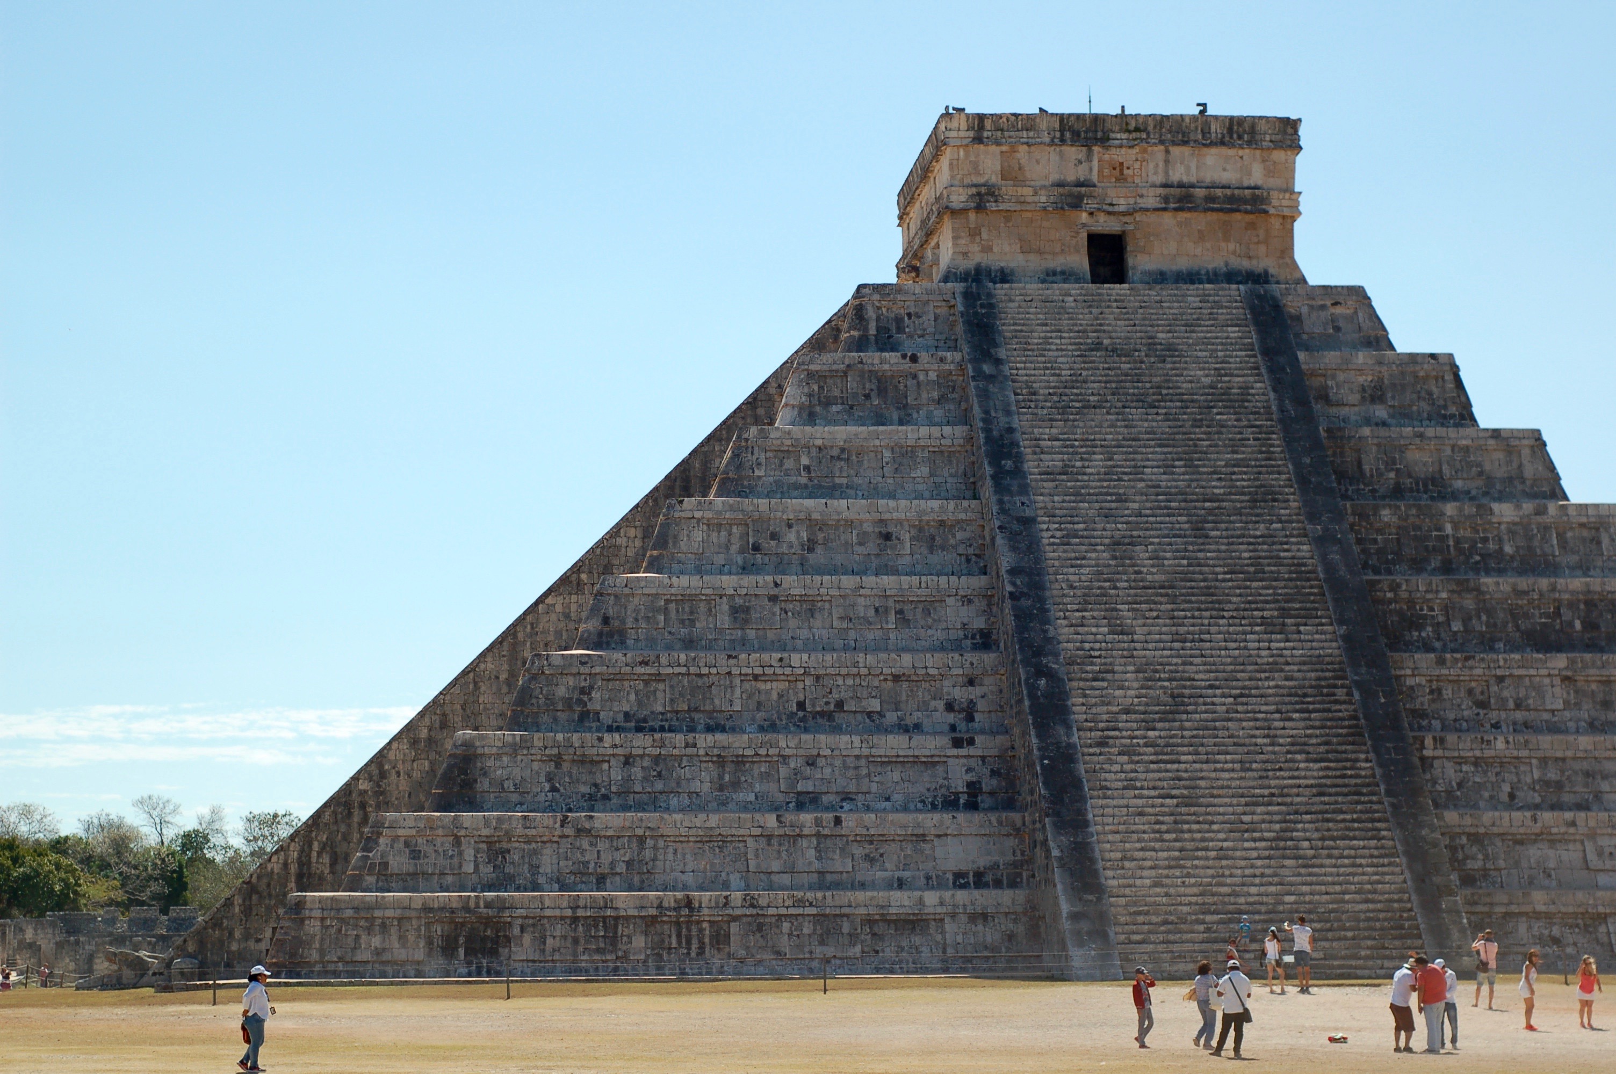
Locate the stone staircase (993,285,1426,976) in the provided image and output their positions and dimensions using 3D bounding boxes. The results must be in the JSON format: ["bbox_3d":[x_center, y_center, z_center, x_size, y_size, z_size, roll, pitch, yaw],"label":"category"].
[{"bbox_3d":[11.711,1.510,103.567,8.630,23.150,23.850,0,-6,-4],"label":"stone staircase"}]

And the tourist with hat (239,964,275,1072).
[{"bbox_3d":[-8.612,7.517,52.500,0.560,1.650,0.500,-1,-6,6],"label":"tourist with hat"}]

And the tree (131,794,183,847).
[{"bbox_3d":[-40.635,21.831,210.000,3.800,11.800,3.800,-1,-6,0],"label":"tree"}]

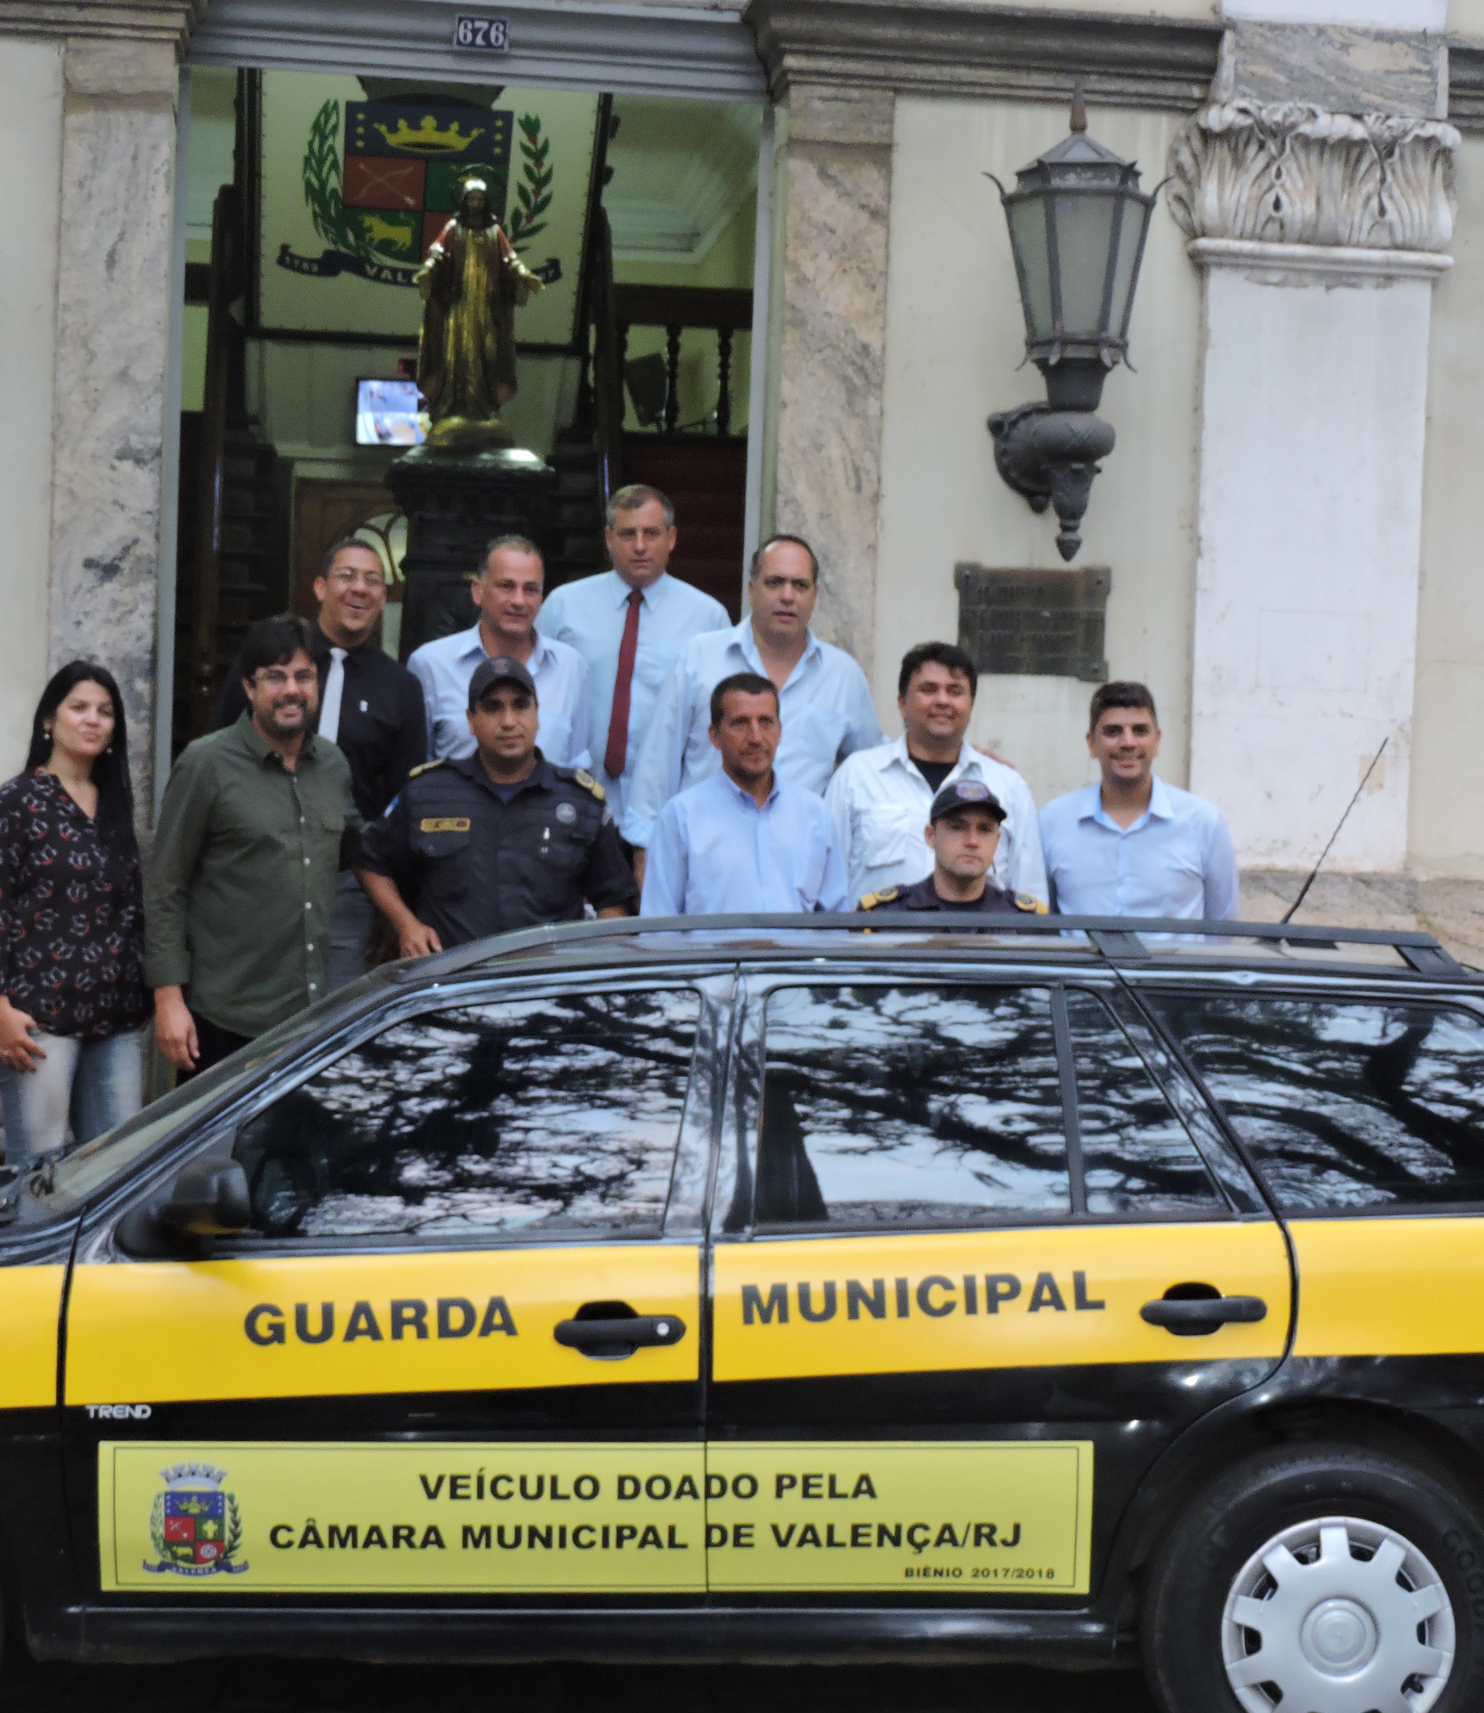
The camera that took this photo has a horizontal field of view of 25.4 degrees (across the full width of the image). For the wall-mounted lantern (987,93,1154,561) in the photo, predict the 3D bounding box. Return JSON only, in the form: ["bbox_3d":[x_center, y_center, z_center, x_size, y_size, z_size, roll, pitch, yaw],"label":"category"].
[{"bbox_3d":[0.841,-1.379,8.530,0.450,1.220,0.580,2,1,-6],"label":"wall-mounted lantern"}]

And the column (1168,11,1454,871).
[{"bbox_3d":[1.485,-1.083,8.650,0.710,2.210,0.250,2,0,-7],"label":"column"}]

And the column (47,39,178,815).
[{"bbox_3d":[-1.635,-1.110,8.619,0.290,2.000,0.200,2,1,-6],"label":"column"}]

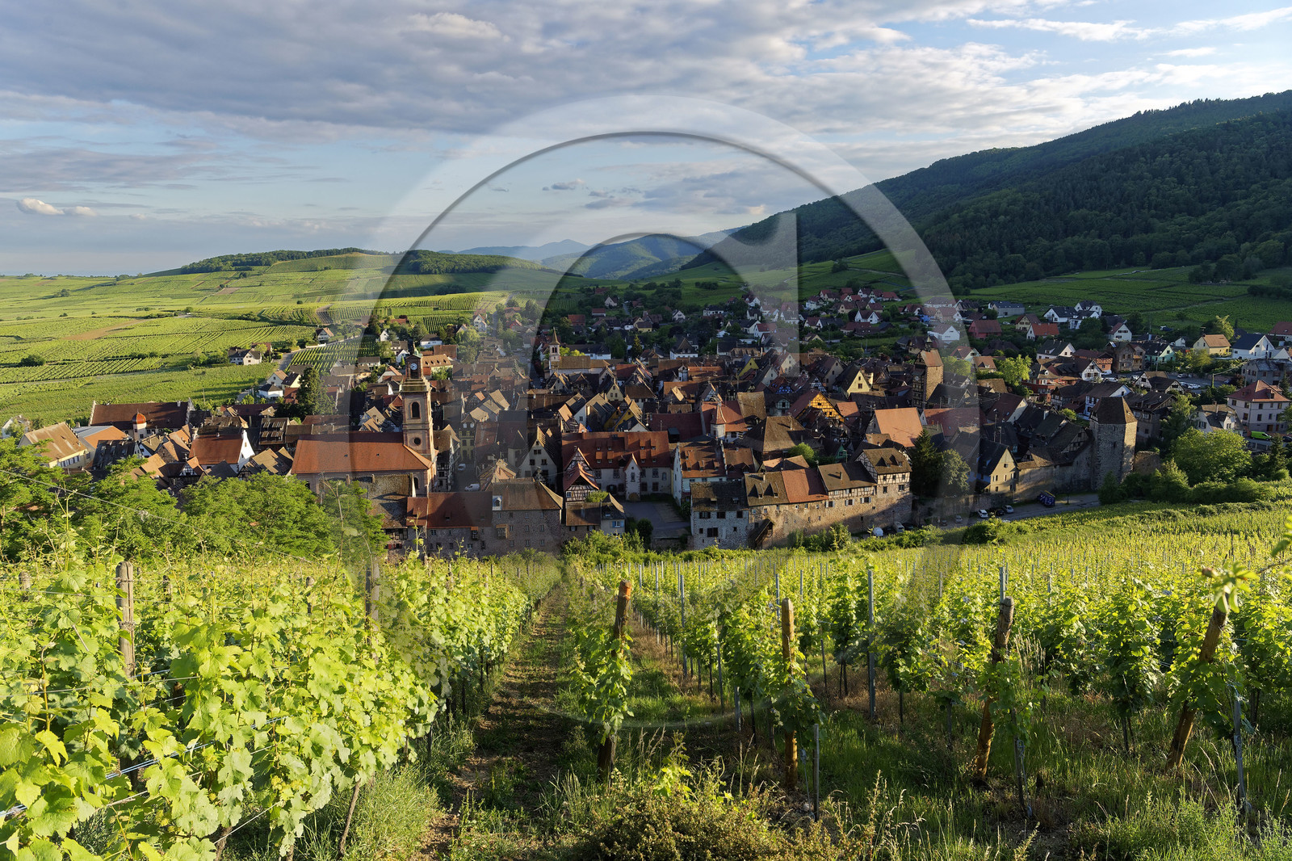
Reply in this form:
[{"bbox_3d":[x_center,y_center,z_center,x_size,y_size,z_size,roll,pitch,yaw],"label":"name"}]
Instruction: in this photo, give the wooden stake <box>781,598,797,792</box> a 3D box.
[{"bbox_3d":[1.348,2.469,8.100,0.120,1.930,0.120,-3,12,1],"label":"wooden stake"}]

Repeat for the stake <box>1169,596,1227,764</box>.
[{"bbox_3d":[5.007,2.292,7.825,0.120,1.810,0.120,5,18,-1],"label":"stake"}]

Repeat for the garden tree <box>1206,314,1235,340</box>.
[{"bbox_3d":[256.817,-44.657,385.000,11.297,14.443,11.297,0,11,0],"label":"garden tree"}]

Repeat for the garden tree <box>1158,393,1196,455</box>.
[{"bbox_3d":[140.596,-0.607,228.011,8.418,17.661,8.418,7,12,31],"label":"garden tree"}]

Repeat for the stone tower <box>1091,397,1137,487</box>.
[{"bbox_3d":[116.800,2.698,215.093,9.200,22.900,8.200,0,10,0],"label":"stone tower"}]

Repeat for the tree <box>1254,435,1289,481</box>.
[{"bbox_3d":[137.989,6.345,190.000,6.393,10.914,6.393,0,11,0],"label":"tree"}]

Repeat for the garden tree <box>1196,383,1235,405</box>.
[{"bbox_3d":[173.540,-10.588,262.002,9.987,7.131,7.989,7,13,33],"label":"garden tree"}]

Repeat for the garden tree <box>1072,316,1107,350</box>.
[{"bbox_3d":[182.702,-40.135,355.005,12.952,14.510,11.656,5,12,27],"label":"garden tree"}]

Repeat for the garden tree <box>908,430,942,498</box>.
[{"bbox_3d":[66.775,8.276,206.012,7.351,17.322,7.351,3,11,18],"label":"garden tree"}]

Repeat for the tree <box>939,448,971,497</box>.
[{"bbox_3d":[73.661,10.367,205.006,7.464,12.337,7.464,4,11,20],"label":"tree"}]

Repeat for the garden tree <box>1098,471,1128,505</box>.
[{"bbox_3d":[103.130,12.689,190.000,5.826,7.573,5.826,0,11,0],"label":"garden tree"}]

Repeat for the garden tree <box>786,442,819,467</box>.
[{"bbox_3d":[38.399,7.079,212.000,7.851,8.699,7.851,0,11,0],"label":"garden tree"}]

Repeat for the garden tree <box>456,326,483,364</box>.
[{"bbox_3d":[-98.476,-46.960,480.000,13.838,21.946,13.838,0,11,0],"label":"garden tree"}]

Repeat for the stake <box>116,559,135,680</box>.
[{"bbox_3d":[-3.433,1.685,5.750,0.110,1.692,0.110,3,10,0],"label":"stake"}]

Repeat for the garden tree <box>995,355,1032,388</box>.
[{"bbox_3d":[120.764,-18.554,283.005,11.290,12.668,11.290,4,11,23],"label":"garden tree"}]

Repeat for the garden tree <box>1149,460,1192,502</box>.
[{"bbox_3d":[113.888,11.064,187.000,7.923,9.427,7.923,0,11,0],"label":"garden tree"}]

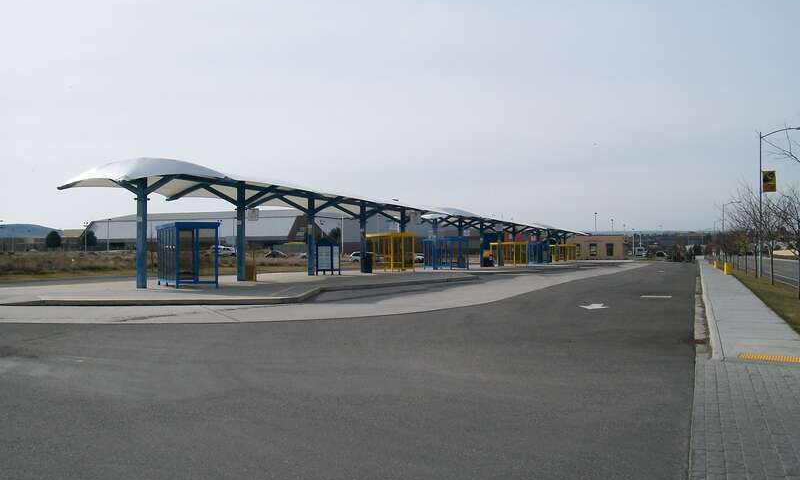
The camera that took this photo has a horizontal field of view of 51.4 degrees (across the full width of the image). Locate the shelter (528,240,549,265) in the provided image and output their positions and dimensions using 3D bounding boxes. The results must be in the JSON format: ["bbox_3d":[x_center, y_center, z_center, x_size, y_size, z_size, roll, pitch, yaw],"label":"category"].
[{"bbox_3d":[15.938,1.623,100.054,1.580,2.480,4.340,0,-1,-25],"label":"shelter"}]

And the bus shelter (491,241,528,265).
[{"bbox_3d":[11.570,1.509,88.460,1.580,2.480,4.340,0,-1,-25],"label":"bus shelter"}]

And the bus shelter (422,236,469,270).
[{"bbox_3d":[3.668,1.117,66.790,1.580,2.480,4.340,0,-1,-25],"label":"bus shelter"}]

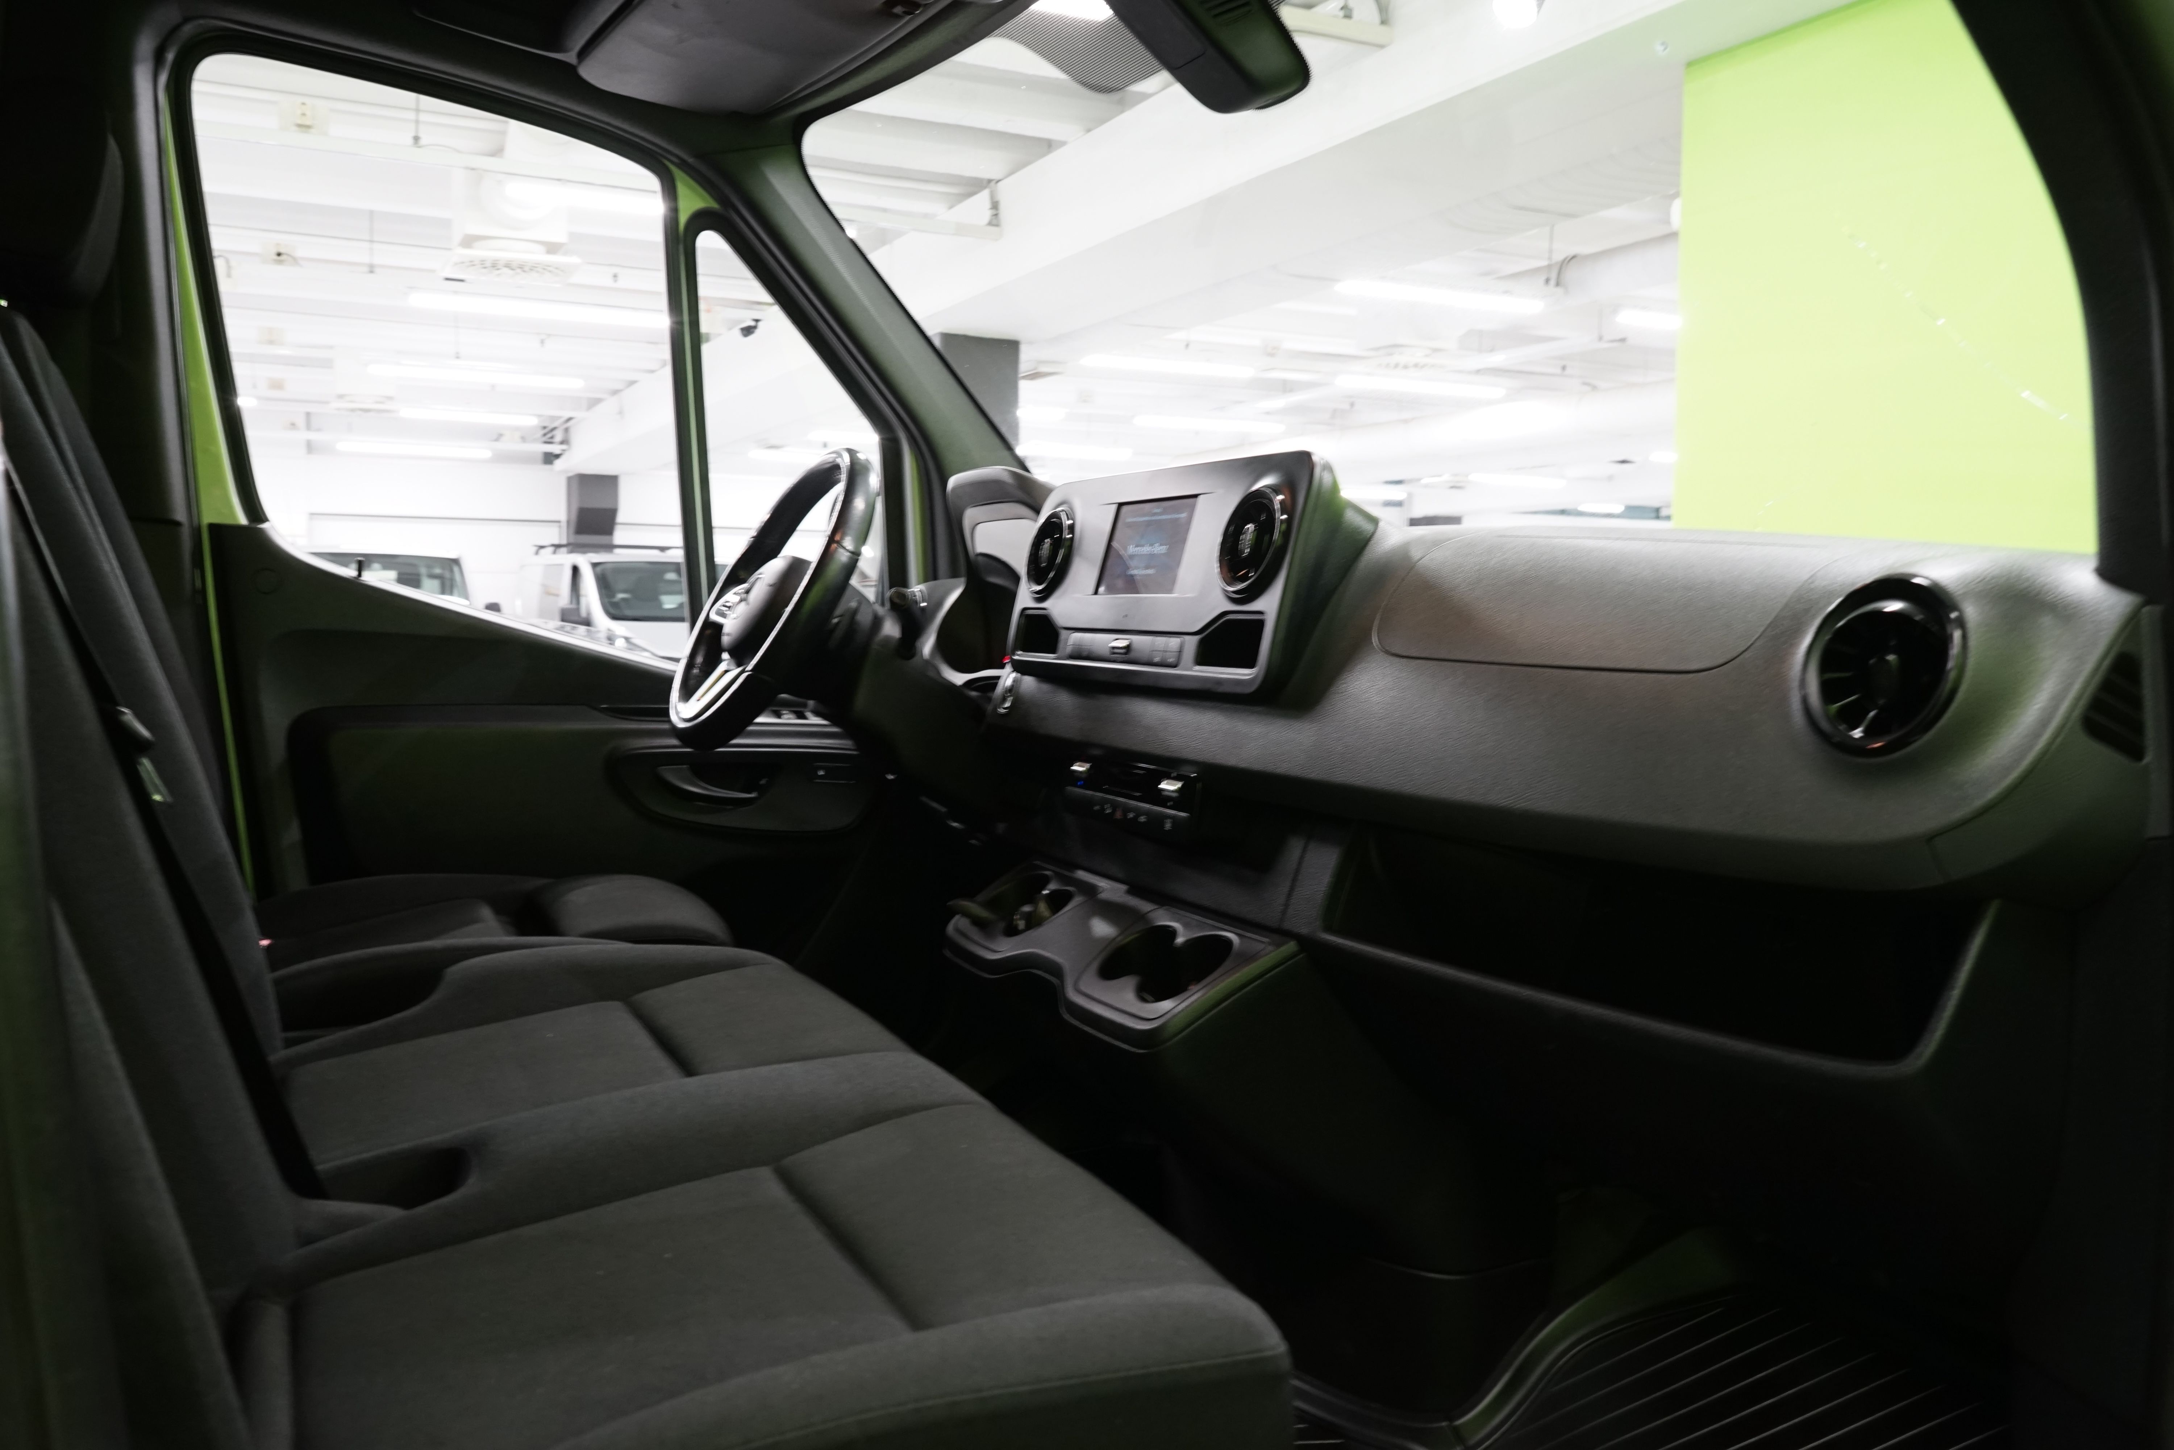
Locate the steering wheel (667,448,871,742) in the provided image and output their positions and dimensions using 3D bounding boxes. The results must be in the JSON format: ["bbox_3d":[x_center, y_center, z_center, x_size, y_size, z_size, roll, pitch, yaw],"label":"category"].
[{"bbox_3d":[-0.348,-0.138,1.936,0.090,0.385,0.385,32,-11,-25],"label":"steering wheel"}]

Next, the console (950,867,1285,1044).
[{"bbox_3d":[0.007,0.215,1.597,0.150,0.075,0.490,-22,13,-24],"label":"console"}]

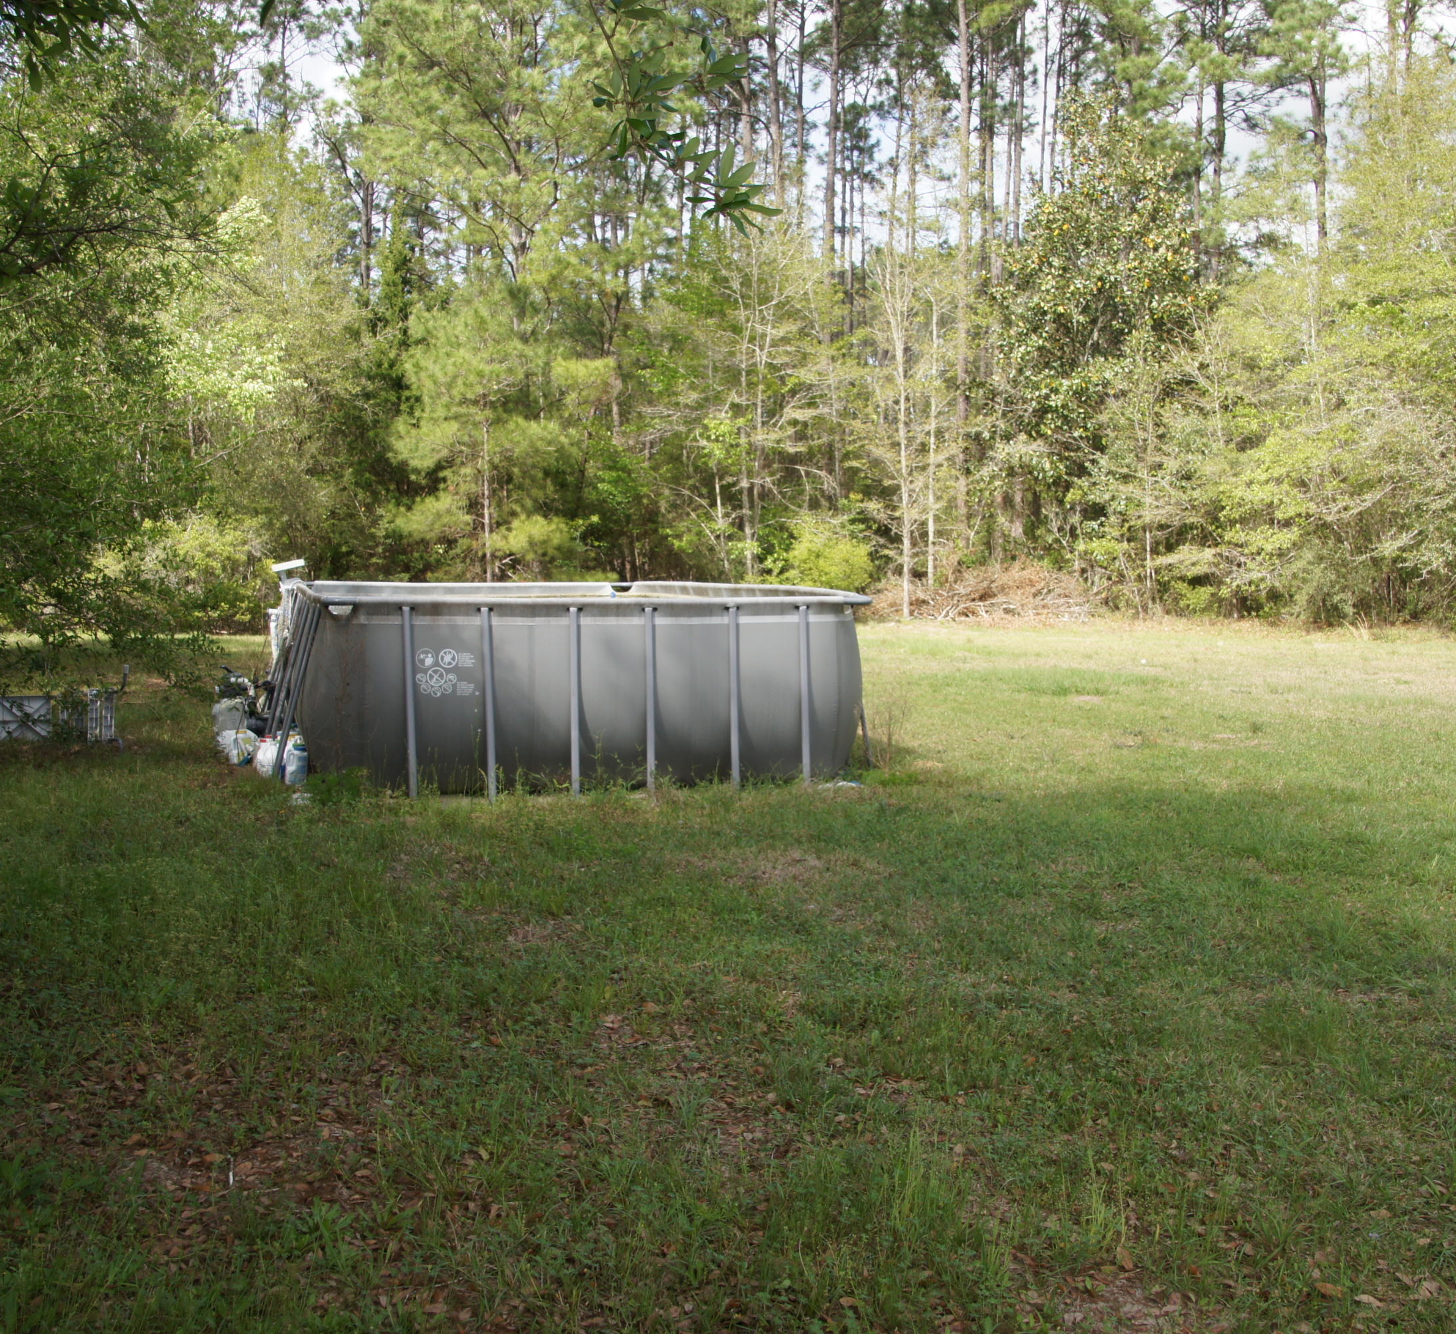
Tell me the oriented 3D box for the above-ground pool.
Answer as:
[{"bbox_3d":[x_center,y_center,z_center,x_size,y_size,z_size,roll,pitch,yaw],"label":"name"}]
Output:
[{"bbox_3d":[-1.820,-0.030,14.850,3.850,1.320,7.500,-1,4,-16],"label":"above-ground pool"}]

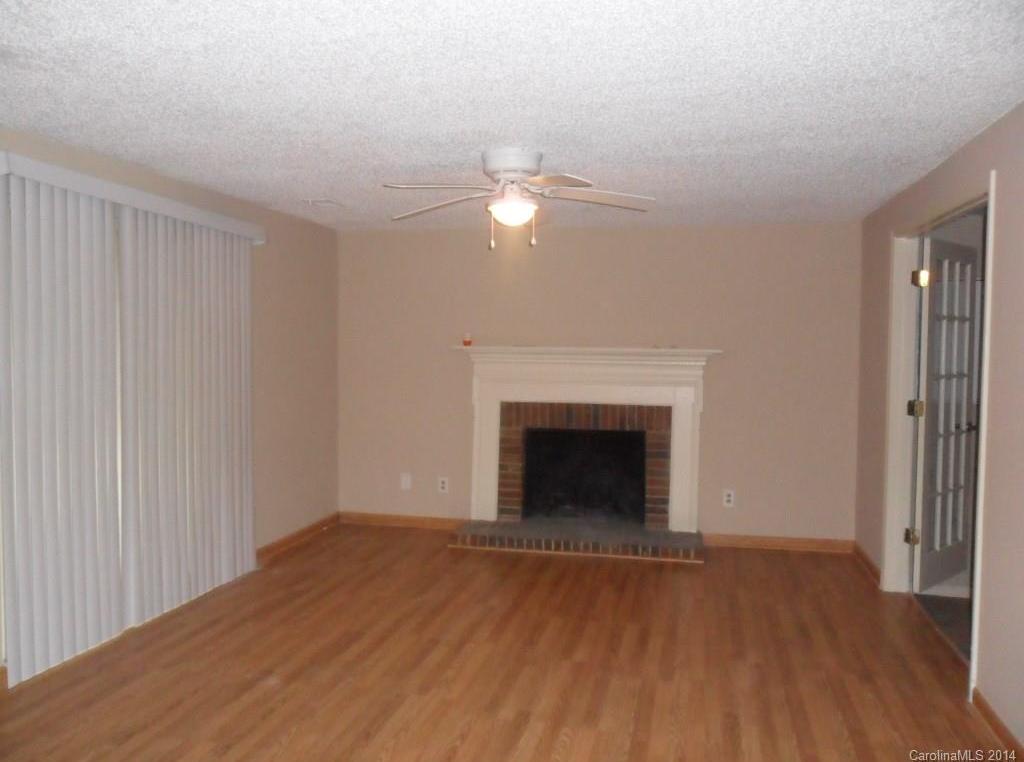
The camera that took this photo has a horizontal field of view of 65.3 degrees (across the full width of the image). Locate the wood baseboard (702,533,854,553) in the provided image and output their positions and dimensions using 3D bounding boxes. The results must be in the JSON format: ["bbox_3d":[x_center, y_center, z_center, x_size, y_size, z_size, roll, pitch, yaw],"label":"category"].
[{"bbox_3d":[1.873,1.145,5.638,1.030,0.089,0.021,1,3,13],"label":"wood baseboard"}]

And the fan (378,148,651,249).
[{"bbox_3d":[0.000,-0.835,3.753,1.349,0.424,1.243,1,3,13],"label":"fan"}]

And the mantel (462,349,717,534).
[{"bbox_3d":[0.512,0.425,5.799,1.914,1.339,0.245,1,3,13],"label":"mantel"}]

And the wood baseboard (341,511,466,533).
[{"bbox_3d":[-0.864,1.094,6.251,1.057,0.089,0.021,1,3,13],"label":"wood baseboard"}]

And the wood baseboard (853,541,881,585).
[{"bbox_3d":[2.279,1.170,5.140,0.021,0.089,0.816,1,3,13],"label":"wood baseboard"}]

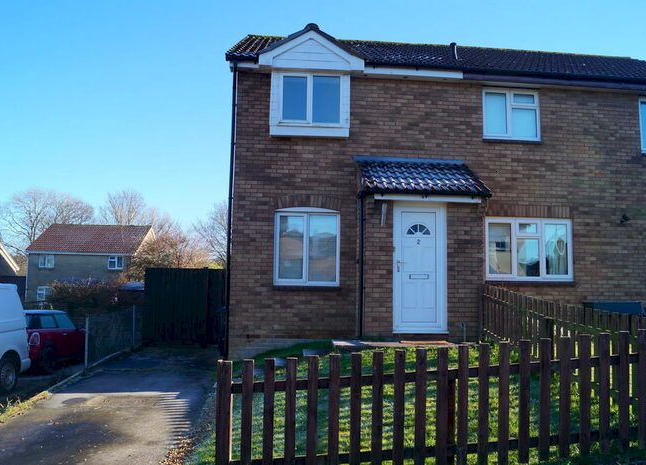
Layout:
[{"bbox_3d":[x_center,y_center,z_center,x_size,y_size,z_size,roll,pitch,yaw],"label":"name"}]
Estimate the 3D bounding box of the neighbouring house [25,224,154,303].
[{"bbox_3d":[-19.139,3.116,45.038,8.500,7.450,7.700,1,-6,0],"label":"neighbouring house"}]

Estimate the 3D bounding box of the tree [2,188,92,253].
[{"bbox_3d":[-31.428,1.640,59.163,10.970,13.160,10.970,2,-6,-6],"label":"tree"}]

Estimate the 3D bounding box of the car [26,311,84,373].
[{"bbox_3d":[-7.341,2.704,13.402,1.700,1.410,3.700,2,-6,-6],"label":"car"}]

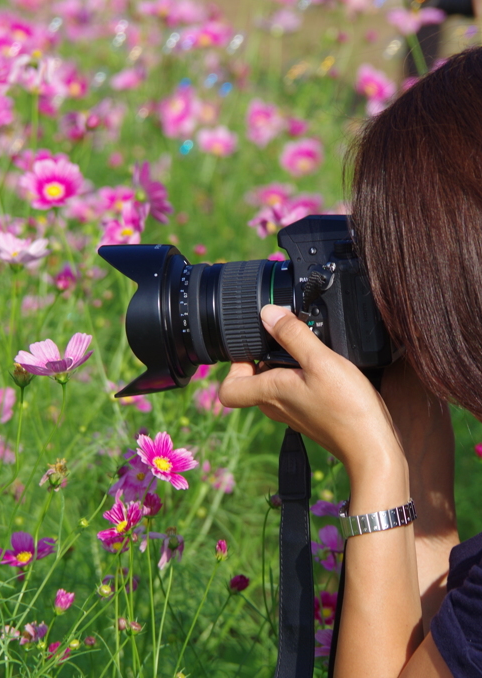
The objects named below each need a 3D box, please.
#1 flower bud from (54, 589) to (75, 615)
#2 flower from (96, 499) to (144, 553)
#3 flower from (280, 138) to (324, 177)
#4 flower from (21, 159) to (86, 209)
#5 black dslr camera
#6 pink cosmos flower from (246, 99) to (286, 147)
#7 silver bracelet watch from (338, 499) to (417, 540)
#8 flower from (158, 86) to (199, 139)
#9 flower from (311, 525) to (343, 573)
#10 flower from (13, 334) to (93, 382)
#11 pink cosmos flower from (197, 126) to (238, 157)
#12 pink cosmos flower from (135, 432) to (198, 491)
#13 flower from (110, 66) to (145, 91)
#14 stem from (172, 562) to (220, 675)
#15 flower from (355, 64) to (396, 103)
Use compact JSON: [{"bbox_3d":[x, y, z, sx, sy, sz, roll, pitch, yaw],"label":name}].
[{"bbox_3d":[-0.123,0.182,4.000,0.014,0.018,0.014,12,9,0],"label":"flower bud"},{"bbox_3d":[-0.084,0.129,4.000,0.034,0.037,0.018,6,-20,35],"label":"flower"},{"bbox_3d":[0.072,-0.215,6.800,0.047,0.043,0.020,0,-24,0],"label":"flower"},{"bbox_3d":[-0.174,-0.143,5.300,0.058,0.055,0.018,1,-30,6],"label":"flower"},{"bbox_3d":[0.011,-0.024,3.780,0.202,0.107,0.130,-6,5,10],"label":"black dslr camera"},{"bbox_3d":[0.027,-0.238,6.300,0.041,0.048,0.018,3,-11,15],"label":"pink cosmos flower"},{"bbox_3d":[0.088,0.113,3.700,0.050,0.022,0.054,1,23,21],"label":"silver bracelet watch"},{"bbox_3d":[-0.074,-0.269,6.800,0.046,0.052,0.020,1,-17,13],"label":"flower"},{"bbox_3d":[0.068,0.154,4.200,0.042,0.043,0.018,-2,-11,-12],"label":"flower"},{"bbox_3d":[-0.134,0.015,4.100,0.056,0.027,0.053,-15,9,0],"label":"flower"},{"bbox_3d":[-0.025,-0.214,6.200,0.041,0.018,0.038,0,41,0],"label":"pink cosmos flower"},{"bbox_3d":[-0.049,0.080,3.740,0.041,0.039,0.015,-2,-17,-8],"label":"pink cosmos flower"},{"bbox_3d":[-0.129,-0.295,6.500,0.040,0.018,0.036,1,50,9],"label":"flower"},{"bbox_3d":[-0.032,0.197,4.050,0.004,0.086,0.004,23,7,0],"label":"stem"},{"bbox_3d":[0.145,-0.276,6.200,0.041,0.041,0.020,-3,-23,-20],"label":"flower"}]

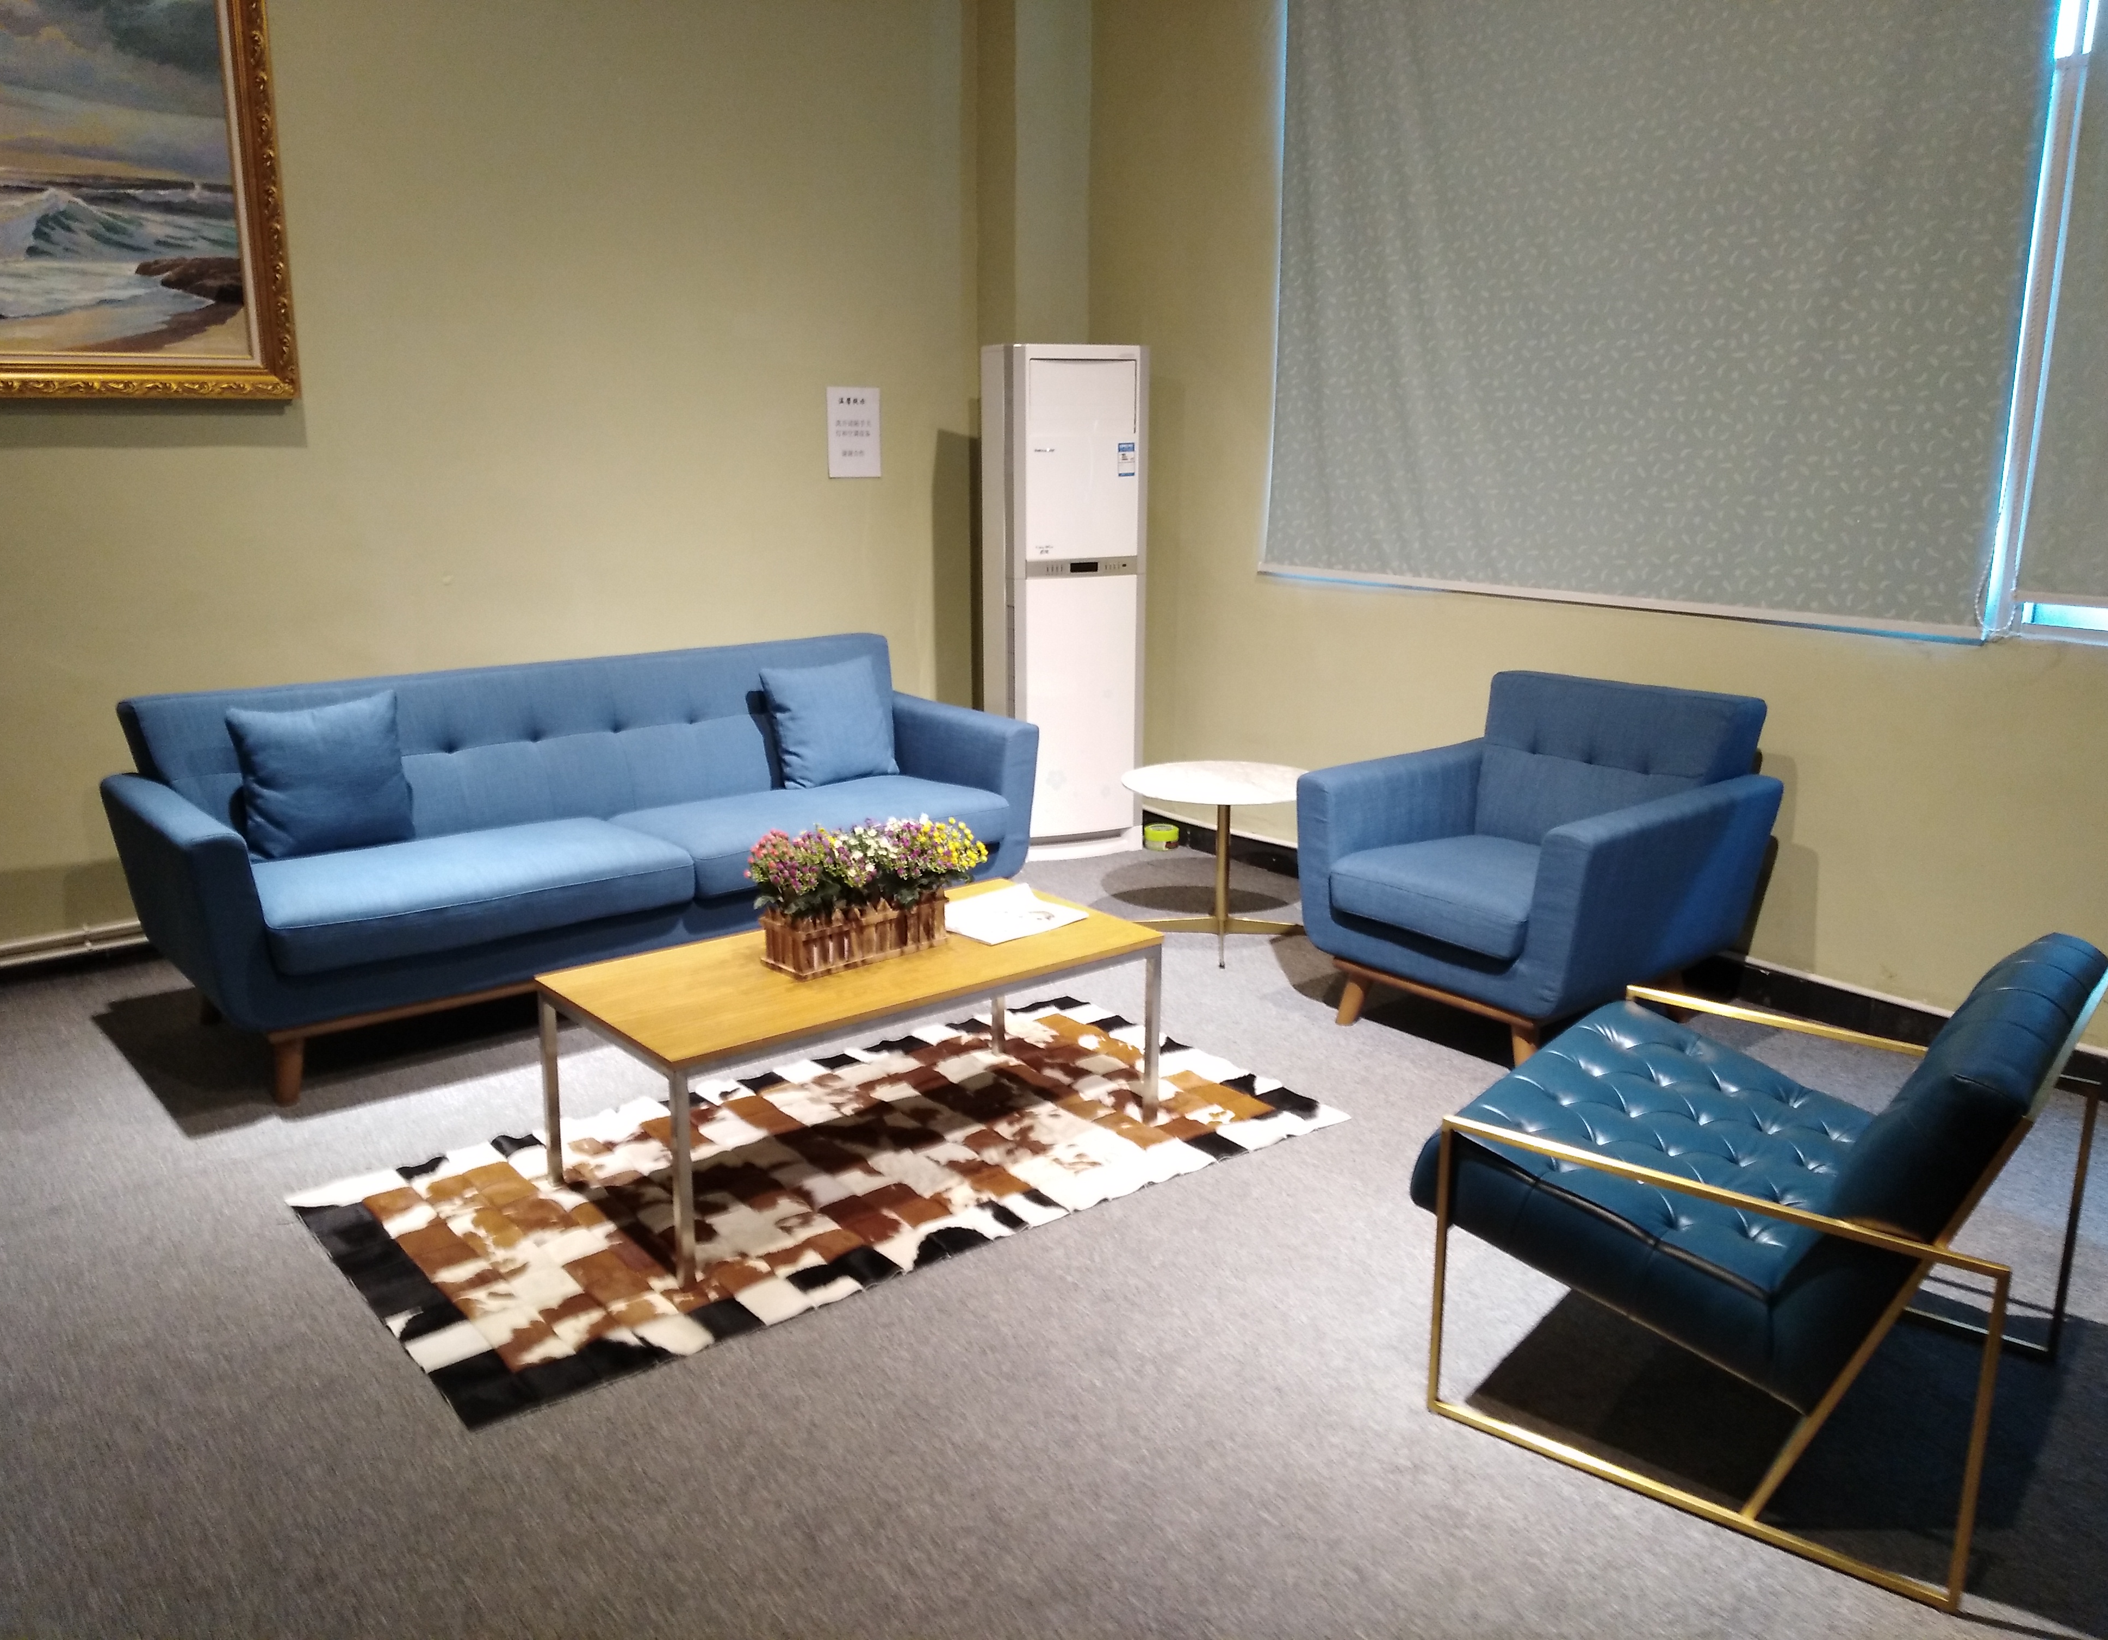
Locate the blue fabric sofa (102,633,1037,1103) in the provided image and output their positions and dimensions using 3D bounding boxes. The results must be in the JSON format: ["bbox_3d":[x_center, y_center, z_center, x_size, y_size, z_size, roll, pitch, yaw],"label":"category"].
[{"bbox_3d":[-1.208,0.018,4.543,2.317,0.837,0.877,-10,17,-39],"label":"blue fabric sofa"}]

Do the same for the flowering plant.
[{"bbox_3d":[-0.376,0.103,3.385,0.486,0.170,0.239,-12,17,-42],"label":"flowering plant"}]

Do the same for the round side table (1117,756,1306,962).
[{"bbox_3d":[0.516,0.116,4.947,0.629,0.478,0.629,0,13,0],"label":"round side table"}]

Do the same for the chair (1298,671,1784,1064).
[{"bbox_3d":[1.201,0.112,4.186,0.826,0.829,0.870,-10,16,-38],"label":"chair"}]

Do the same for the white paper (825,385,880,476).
[{"bbox_3d":[-0.707,-1.373,5.832,0.212,0.300,0.010,-10,16,-38],"label":"white paper"}]

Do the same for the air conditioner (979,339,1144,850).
[{"bbox_3d":[0.034,-0.766,5.895,0.481,1.773,0.339,-6,14,-25],"label":"air conditioner"}]

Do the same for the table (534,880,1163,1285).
[{"bbox_3d":[-0.390,0.489,3.402,1.146,0.432,0.558,-10,17,-39],"label":"table"}]

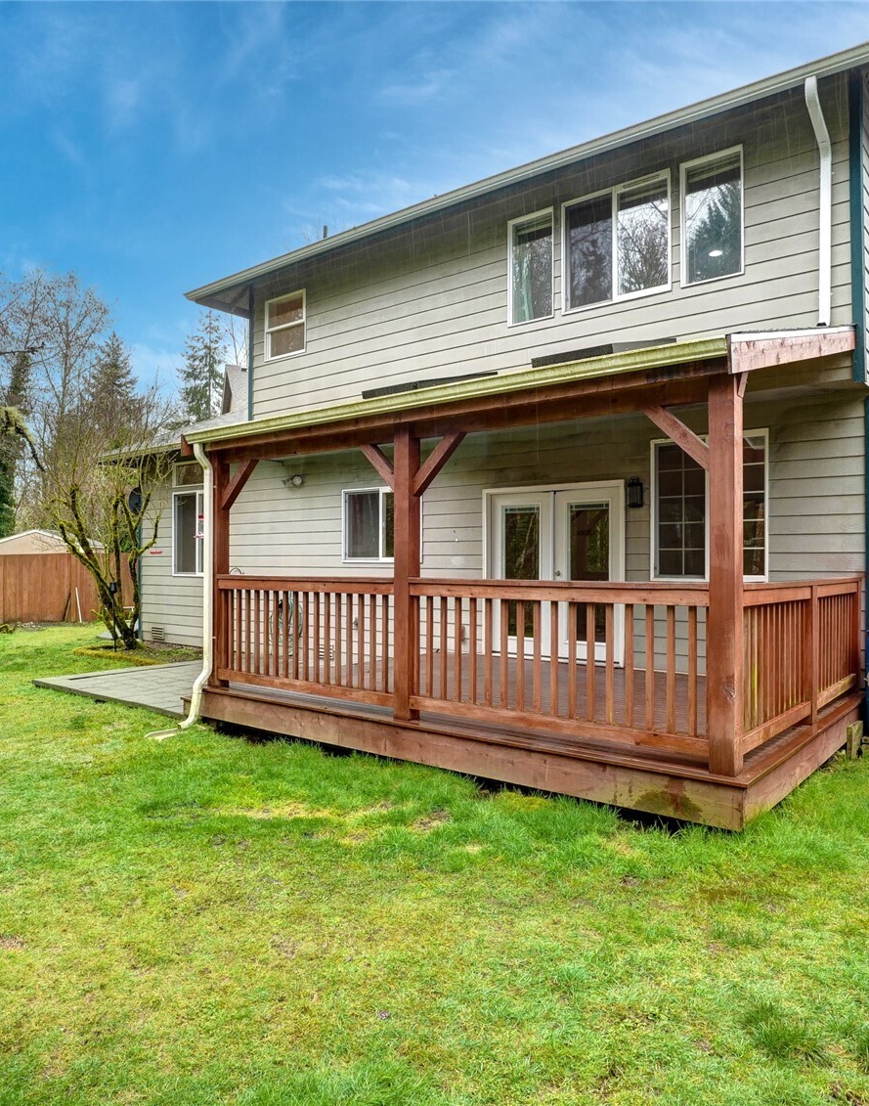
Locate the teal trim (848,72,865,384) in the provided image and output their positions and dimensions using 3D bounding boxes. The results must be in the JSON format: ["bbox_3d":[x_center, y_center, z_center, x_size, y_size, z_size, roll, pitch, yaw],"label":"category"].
[{"bbox_3d":[3.655,-2.813,6.341,0.095,2.700,0.040,0,-1,38],"label":"teal trim"}]

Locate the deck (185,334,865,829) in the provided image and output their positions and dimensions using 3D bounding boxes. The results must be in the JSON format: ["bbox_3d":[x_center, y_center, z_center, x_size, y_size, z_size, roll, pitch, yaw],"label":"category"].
[{"bbox_3d":[0.794,-0.181,6.689,4.950,3.450,4.050,0,-1,38],"label":"deck"}]

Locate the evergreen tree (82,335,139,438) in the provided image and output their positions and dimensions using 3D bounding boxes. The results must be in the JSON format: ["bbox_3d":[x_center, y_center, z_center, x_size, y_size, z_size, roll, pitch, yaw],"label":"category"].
[{"bbox_3d":[-16.668,-4.647,38.000,4.500,13.290,4.500,0,-1,0],"label":"evergreen tree"}]

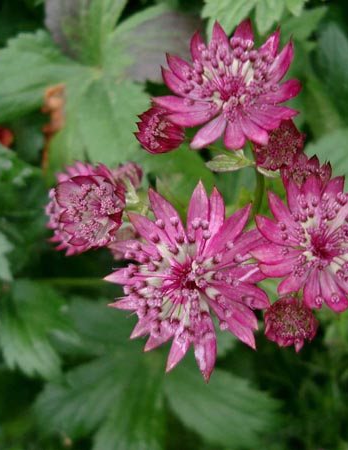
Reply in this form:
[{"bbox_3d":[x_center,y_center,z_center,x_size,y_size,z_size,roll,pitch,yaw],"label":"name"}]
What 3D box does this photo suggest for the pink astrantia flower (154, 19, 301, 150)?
[{"bbox_3d":[0.014,-0.036,0.165,0.037,0.014,0.037,0,63,0],"label":"pink astrantia flower"}]

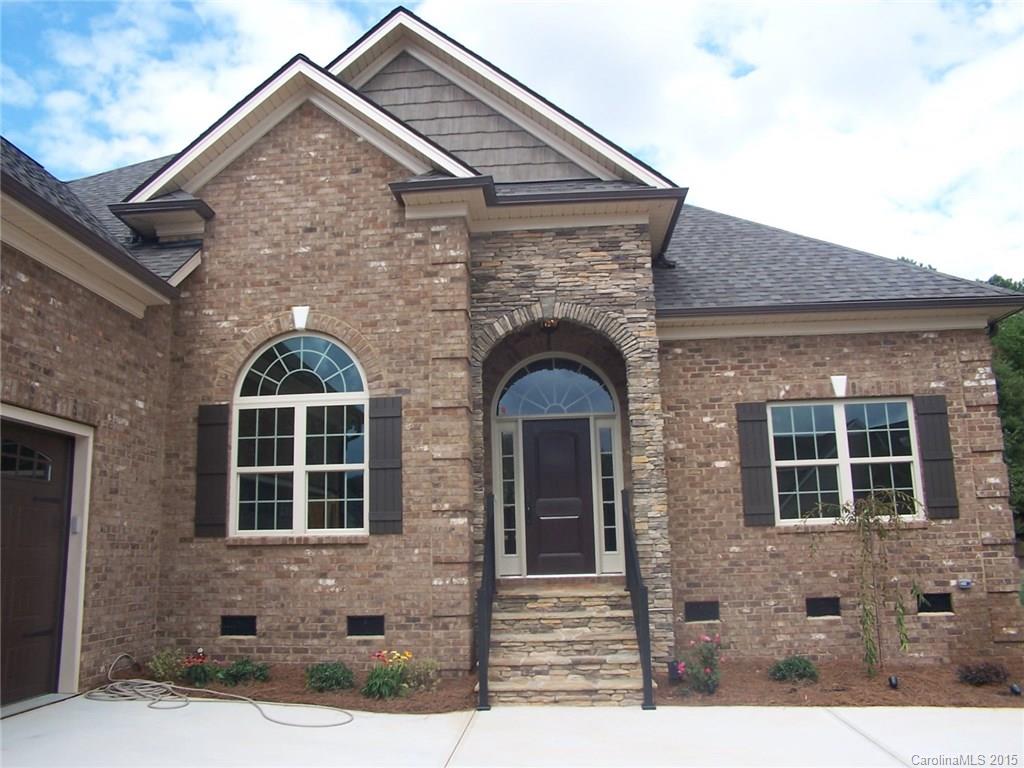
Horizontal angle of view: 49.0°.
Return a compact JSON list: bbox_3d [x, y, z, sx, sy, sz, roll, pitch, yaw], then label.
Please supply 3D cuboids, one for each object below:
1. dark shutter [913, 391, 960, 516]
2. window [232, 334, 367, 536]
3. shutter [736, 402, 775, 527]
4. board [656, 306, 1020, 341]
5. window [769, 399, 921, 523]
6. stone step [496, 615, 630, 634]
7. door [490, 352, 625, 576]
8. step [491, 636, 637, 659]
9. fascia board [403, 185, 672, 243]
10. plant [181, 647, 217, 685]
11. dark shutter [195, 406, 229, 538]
[{"bbox_3d":[5.190,0.899,13.743,0.390,1.510,0.050,-2,-9,2],"label":"dark shutter"},{"bbox_3d":[-2.395,0.527,12.697,1.570,2.320,0.130,-2,-11,5],"label":"window"},{"bbox_3d":[3.053,0.997,14.010,0.380,1.530,0.050,-2,-11,5],"label":"shutter"},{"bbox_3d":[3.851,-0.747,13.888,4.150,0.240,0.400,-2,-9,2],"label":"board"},{"bbox_3d":[4.150,0.950,13.935,1.820,1.530,0.120,-2,-11,5],"label":"window"},{"bbox_3d":[0.541,2.514,11.793,1.600,0.190,0.320,-2,-9,2],"label":"stone step"},{"bbox_3d":[0.608,1.045,15.021,1.710,3.030,0.170,-2,-11,5],"label":"door"},{"bbox_3d":[0.529,2.658,11.437,1.600,0.200,0.320,-2,-9,2],"label":"step"},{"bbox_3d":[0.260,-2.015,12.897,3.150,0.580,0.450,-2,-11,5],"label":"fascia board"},{"bbox_3d":[-3.347,3.022,12.003,0.380,0.420,0.360,-2,-9,2],"label":"plant"},{"bbox_3d":[-3.390,0.990,12.722,0.360,1.500,0.050,-2,-9,2],"label":"dark shutter"}]

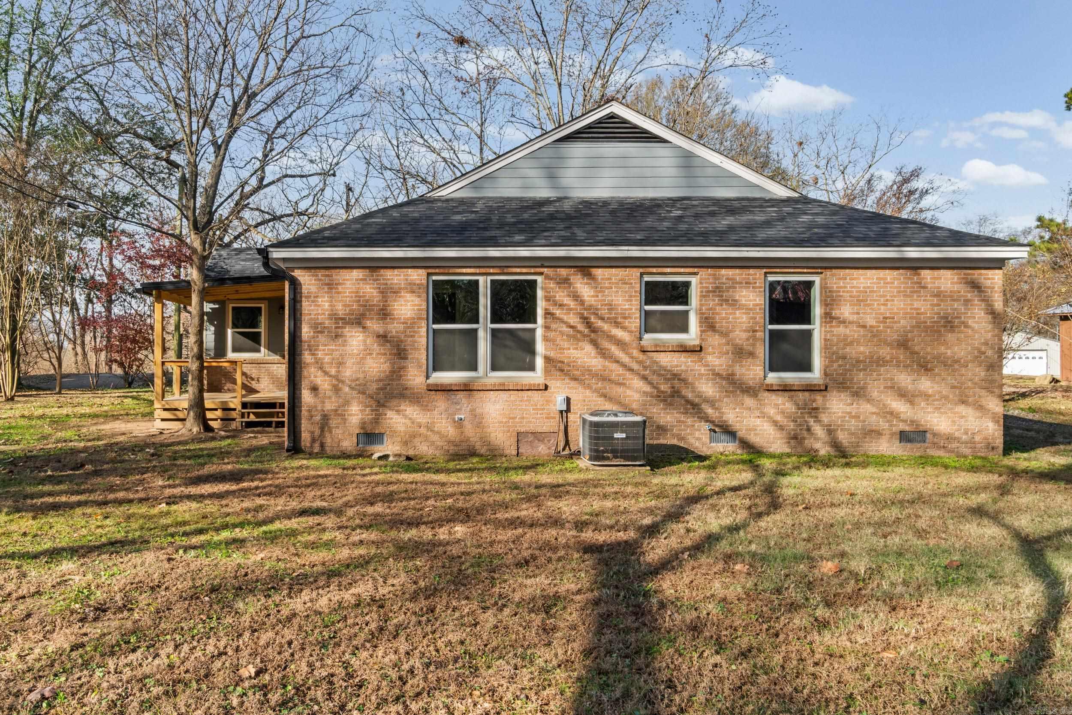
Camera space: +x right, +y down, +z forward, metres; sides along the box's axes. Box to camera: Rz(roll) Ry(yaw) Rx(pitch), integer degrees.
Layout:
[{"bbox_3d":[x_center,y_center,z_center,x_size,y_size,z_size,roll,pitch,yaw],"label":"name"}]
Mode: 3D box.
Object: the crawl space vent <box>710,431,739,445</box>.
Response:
[{"bbox_3d":[2.885,1.234,12.336,0.440,0.205,0.060,0,0,-1],"label":"crawl space vent"}]

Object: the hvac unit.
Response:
[{"bbox_3d":[1.080,1.110,11.330,0.800,0.730,0.800,0,0,-5],"label":"hvac unit"}]

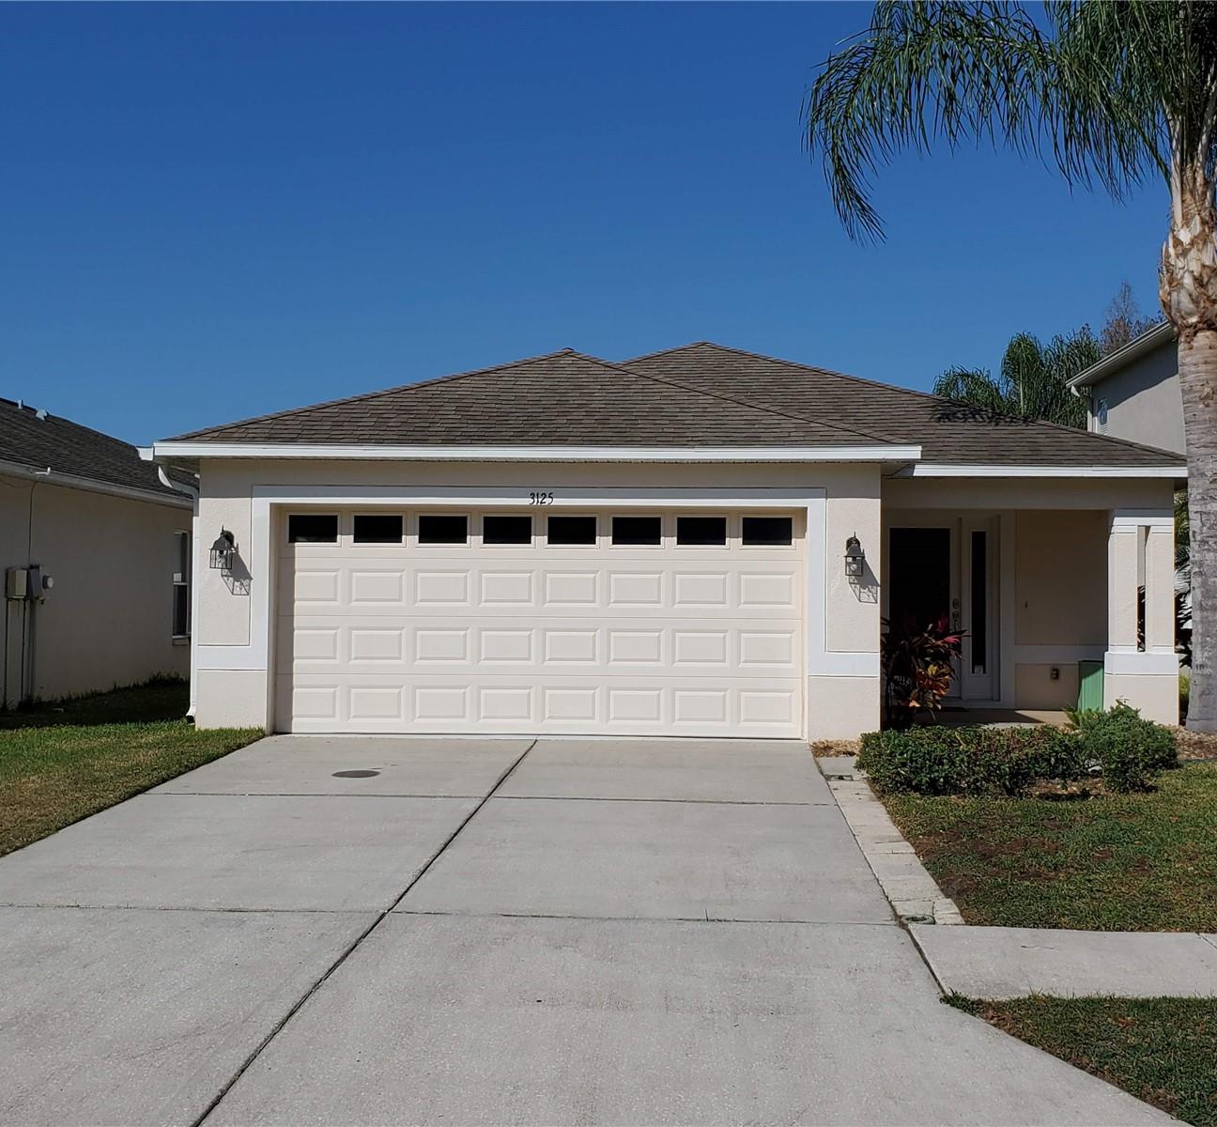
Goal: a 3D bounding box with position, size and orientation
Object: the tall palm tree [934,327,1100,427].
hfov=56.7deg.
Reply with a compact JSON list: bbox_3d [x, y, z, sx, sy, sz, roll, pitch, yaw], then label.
[{"bbox_3d":[11.012,-1.887,30.081,4.800,8.600,4.800,0,-2,0],"label":"tall palm tree"}]

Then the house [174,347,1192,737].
[{"bbox_3d":[1.211,-0.573,17.875,10.000,4.950,15.800,0,-2,2],"label":"house"}]

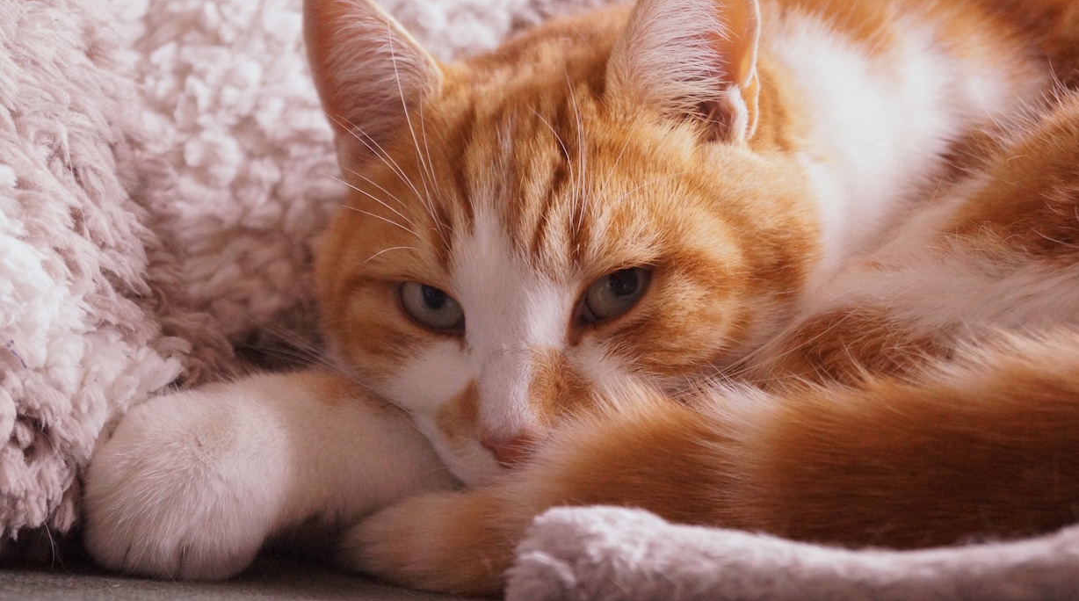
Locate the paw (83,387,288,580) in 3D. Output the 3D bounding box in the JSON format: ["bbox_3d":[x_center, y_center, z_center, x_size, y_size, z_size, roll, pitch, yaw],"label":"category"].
[{"bbox_3d":[-0.074,0.038,0.515,0.037,0.038,0.042,3,8,19],"label":"paw"}]

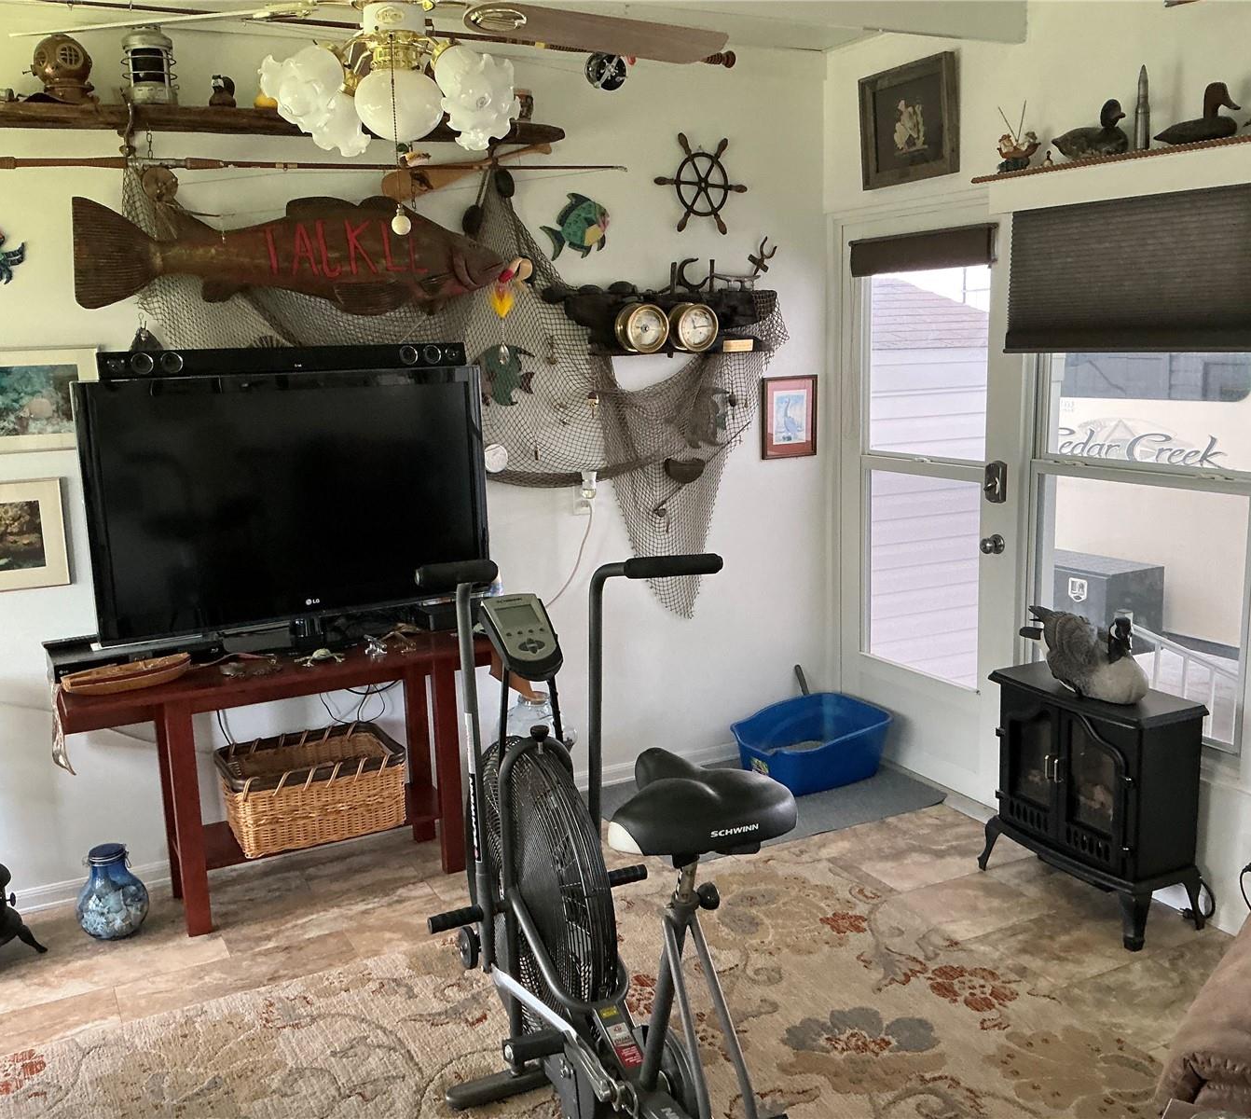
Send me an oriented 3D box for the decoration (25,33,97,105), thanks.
[{"bbox_3d":[-1.488,-1.294,3.184,0.165,0.172,0.155,-10,13,-38],"label":"decoration"}]

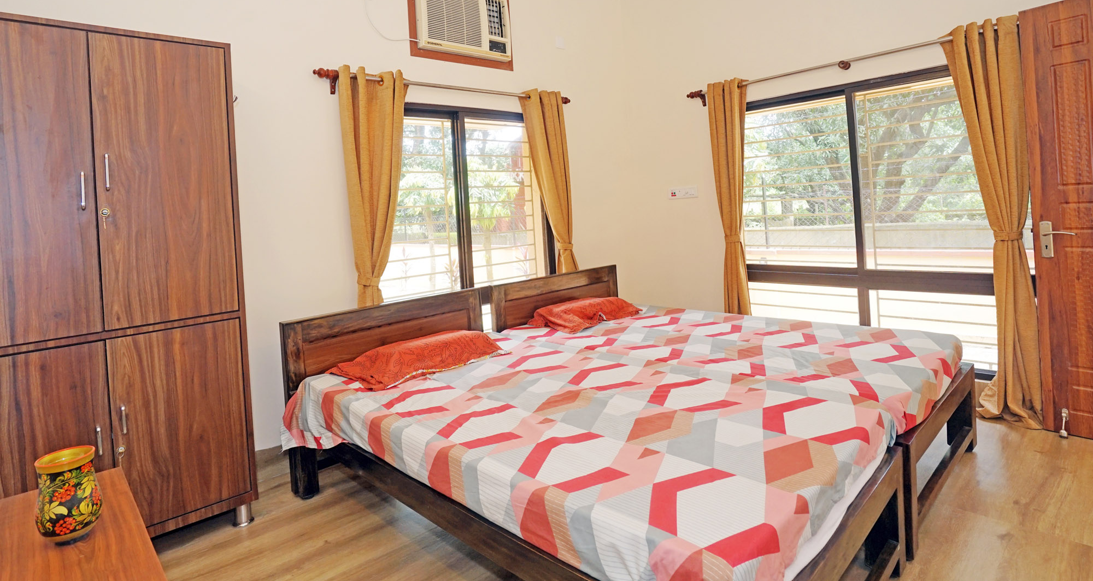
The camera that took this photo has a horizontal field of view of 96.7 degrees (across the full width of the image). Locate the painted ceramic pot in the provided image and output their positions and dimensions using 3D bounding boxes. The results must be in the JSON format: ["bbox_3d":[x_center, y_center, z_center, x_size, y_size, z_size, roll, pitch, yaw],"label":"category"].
[{"bbox_3d":[-0.936,0.398,0.950,0.098,0.158,0.098,-6,5,-38],"label":"painted ceramic pot"}]

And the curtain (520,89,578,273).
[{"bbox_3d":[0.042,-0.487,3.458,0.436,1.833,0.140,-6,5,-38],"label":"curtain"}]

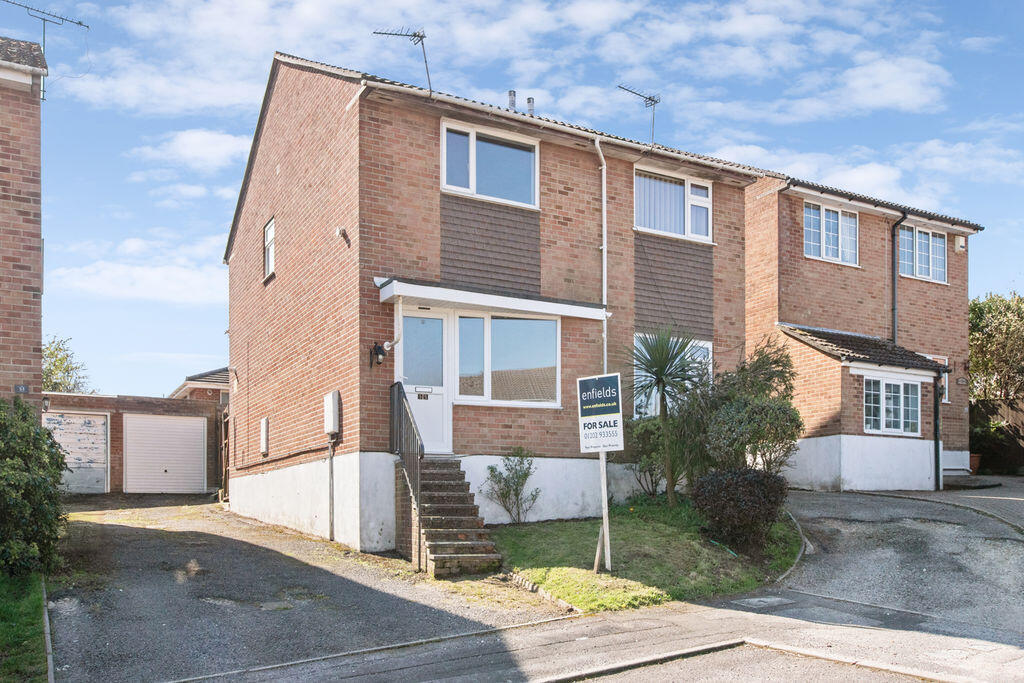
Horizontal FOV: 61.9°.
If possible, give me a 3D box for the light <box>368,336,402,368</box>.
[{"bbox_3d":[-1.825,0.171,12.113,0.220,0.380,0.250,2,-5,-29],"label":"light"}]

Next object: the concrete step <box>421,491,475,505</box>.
[{"bbox_3d":[-0.917,2.064,11.098,0.830,0.155,0.260,1,-3,-20],"label":"concrete step"}]

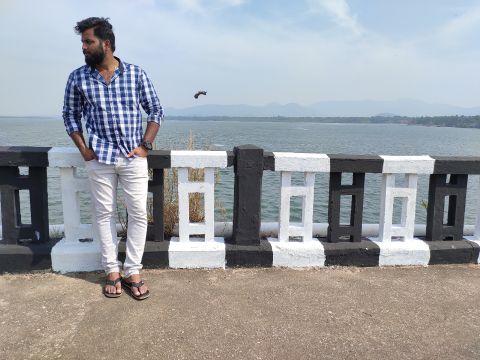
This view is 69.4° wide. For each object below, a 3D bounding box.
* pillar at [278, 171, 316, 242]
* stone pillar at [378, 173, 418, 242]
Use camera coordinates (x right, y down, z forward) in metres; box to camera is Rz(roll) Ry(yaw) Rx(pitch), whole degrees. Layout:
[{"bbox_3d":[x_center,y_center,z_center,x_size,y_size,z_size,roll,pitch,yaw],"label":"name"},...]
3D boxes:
[{"bbox_3d":[0.465,0.211,2.880,0.265,0.600,0.100,0,10,-6],"label":"pillar"},{"bbox_3d":[1.340,0.224,2.952,0.265,0.596,0.100,0,10,-6],"label":"stone pillar"}]

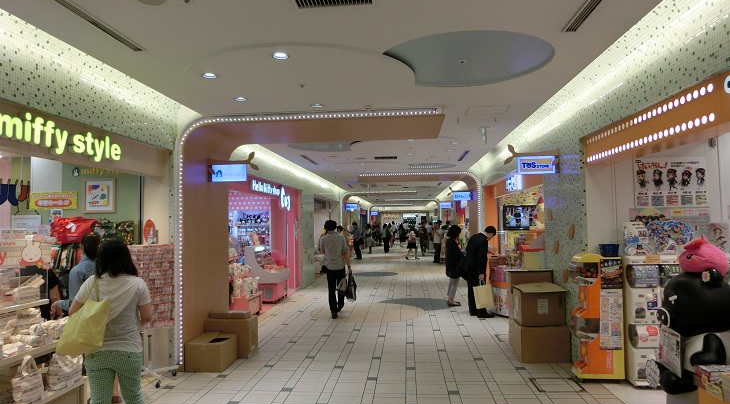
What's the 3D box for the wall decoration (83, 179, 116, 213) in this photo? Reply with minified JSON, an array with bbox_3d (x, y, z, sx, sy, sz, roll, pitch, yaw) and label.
[{"bbox_3d":[-3.492,-0.082,6.676,0.400,0.430,0.040,-1,-2,5],"label":"wall decoration"}]

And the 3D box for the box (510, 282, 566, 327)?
[{"bbox_3d":[2.111,1.263,6.172,0.500,0.410,0.530,0,-2,1],"label":"box"}]

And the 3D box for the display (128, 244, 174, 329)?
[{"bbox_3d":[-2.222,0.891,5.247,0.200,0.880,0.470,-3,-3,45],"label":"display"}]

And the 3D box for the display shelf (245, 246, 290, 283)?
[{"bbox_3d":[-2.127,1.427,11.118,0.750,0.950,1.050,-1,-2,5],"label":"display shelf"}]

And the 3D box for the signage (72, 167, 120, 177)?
[{"bbox_3d":[-3.203,-0.363,6.053,0.610,0.115,0.030,-1,-2,5],"label":"signage"}]

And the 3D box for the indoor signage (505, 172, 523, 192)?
[{"bbox_3d":[2.591,-0.321,8.808,0.100,0.270,0.780,-1,-2,5],"label":"indoor signage"}]

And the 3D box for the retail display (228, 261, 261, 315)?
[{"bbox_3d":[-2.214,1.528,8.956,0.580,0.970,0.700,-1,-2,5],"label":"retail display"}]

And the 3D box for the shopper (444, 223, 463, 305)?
[{"bbox_3d":[1.752,1.252,9.894,0.400,1.550,0.450,0,-3,-11],"label":"shopper"}]

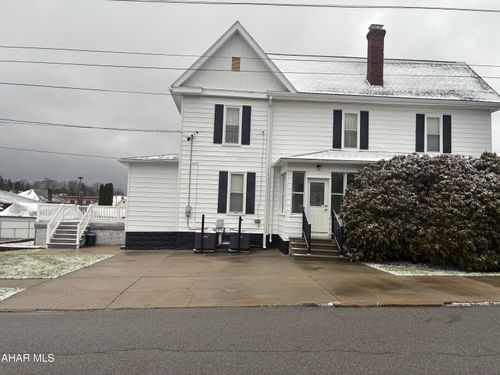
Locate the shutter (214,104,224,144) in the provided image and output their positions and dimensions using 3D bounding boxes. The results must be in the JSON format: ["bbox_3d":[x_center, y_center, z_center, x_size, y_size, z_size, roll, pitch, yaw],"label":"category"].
[{"bbox_3d":[-1.352,-2.736,16.141,0.382,1.712,0.050,2,-4,-2],"label":"shutter"}]

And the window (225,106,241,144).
[{"bbox_3d":[-0.751,-2.653,16.180,0.718,1.718,0.100,2,-4,-2],"label":"window"}]

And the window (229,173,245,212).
[{"bbox_3d":[-0.547,0.245,16.115,0.750,1.780,0.100,2,-2,-3],"label":"window"}]

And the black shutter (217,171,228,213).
[{"bbox_3d":[-1.159,0.194,15.965,0.382,1.803,0.050,2,-4,-2],"label":"black shutter"}]

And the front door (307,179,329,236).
[{"bbox_3d":[2.549,0.718,14.001,0.815,2.130,0.100,2,-4,-2],"label":"front door"}]

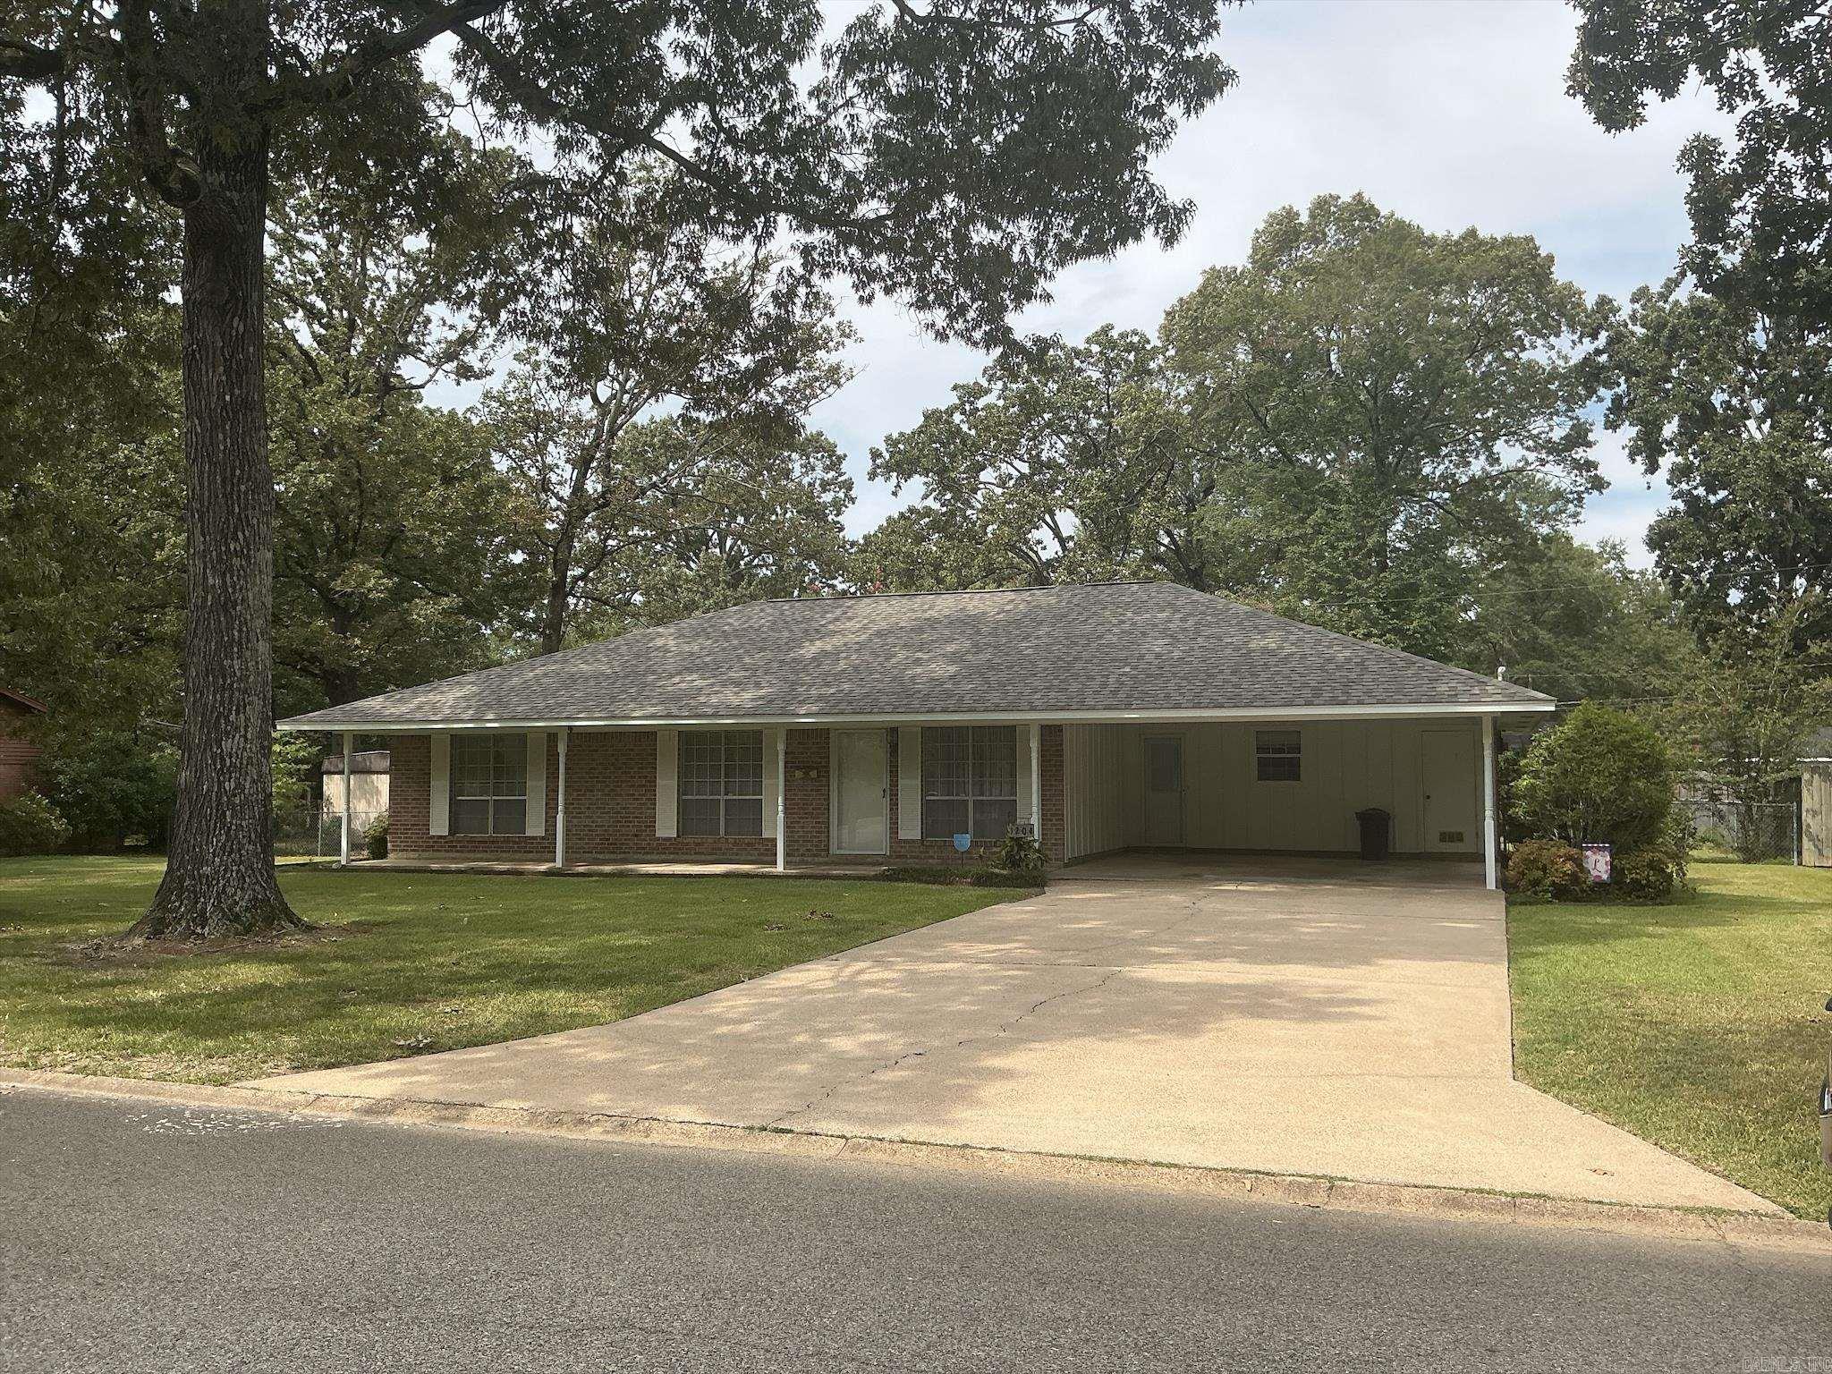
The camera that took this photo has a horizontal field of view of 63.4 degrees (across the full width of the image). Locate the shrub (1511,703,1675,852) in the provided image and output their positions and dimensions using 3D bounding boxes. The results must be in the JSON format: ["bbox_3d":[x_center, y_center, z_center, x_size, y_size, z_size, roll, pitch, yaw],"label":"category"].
[{"bbox_3d":[9.883,1.597,21.541,2.402,2.718,2.300,0,-4,0],"label":"shrub"}]

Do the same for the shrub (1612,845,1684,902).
[{"bbox_3d":[9.736,2.481,19.681,0.952,0.758,0.950,0,-4,0],"label":"shrub"}]

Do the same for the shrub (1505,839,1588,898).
[{"bbox_3d":[8.419,2.453,19.784,1.091,0.833,1.050,0,-4,0],"label":"shrub"}]

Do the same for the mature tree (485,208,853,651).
[{"bbox_3d":[-6.966,-4.698,41.379,10.451,17.820,9.500,0,-4,0],"label":"mature tree"}]

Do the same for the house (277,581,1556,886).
[{"bbox_3d":[0.590,0.781,28.407,20.417,5.208,12.436,-1,-4,18],"label":"house"}]

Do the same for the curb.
[{"bbox_3d":[-0.913,2.113,6.850,8.966,0.110,0.180,-1,-4,19],"label":"curb"}]

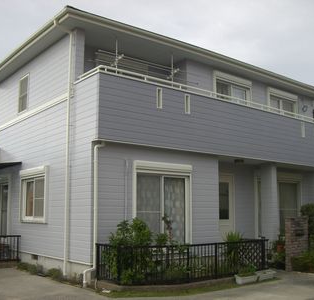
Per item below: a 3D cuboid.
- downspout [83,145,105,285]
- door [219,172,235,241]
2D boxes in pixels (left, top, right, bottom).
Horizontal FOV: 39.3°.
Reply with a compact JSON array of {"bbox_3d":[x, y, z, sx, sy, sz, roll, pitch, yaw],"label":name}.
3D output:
[{"bbox_3d":[-1.337,1.350,9.380,0.400,3.100,0.300,7,-12,-38],"label":"downspout"},{"bbox_3d":[2.062,1.861,13.157,0.930,2.350,0.100,7,-12,-38],"label":"door"}]

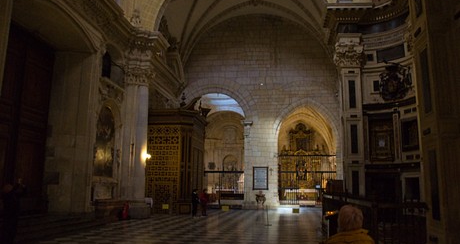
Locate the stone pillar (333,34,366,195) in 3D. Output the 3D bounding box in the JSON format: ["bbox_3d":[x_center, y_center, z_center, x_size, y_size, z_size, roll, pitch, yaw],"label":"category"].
[{"bbox_3d":[5.395,0.008,15.093,1.250,8.400,0.950,-1,-11,9],"label":"stone pillar"}]

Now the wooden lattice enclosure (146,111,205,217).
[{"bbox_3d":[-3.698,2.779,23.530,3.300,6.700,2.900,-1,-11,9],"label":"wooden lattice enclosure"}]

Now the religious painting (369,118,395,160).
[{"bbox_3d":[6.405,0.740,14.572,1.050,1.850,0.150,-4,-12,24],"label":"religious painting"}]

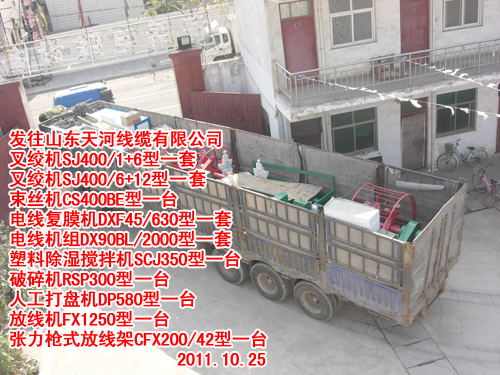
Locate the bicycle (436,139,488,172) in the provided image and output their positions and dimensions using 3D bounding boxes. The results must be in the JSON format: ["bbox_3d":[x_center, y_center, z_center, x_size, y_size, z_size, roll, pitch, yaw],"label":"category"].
[{"bbox_3d":[7.114,-1.032,18.283,1.730,1.000,0.550,-7,20,1],"label":"bicycle"}]

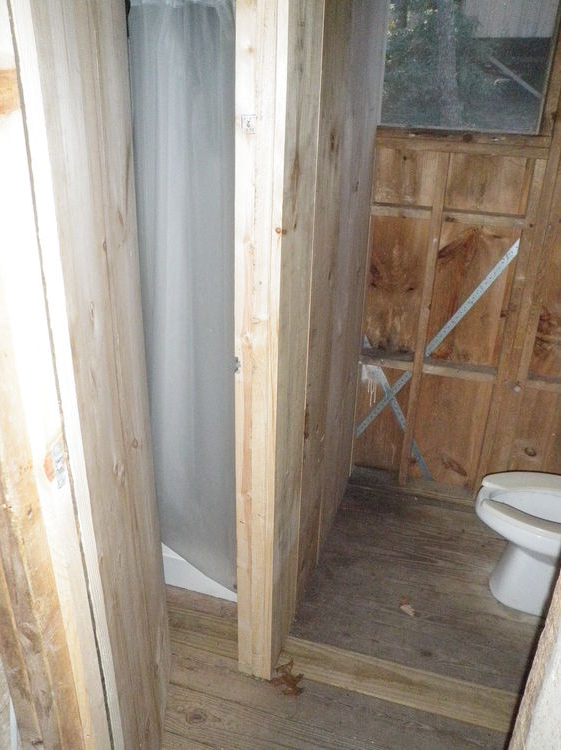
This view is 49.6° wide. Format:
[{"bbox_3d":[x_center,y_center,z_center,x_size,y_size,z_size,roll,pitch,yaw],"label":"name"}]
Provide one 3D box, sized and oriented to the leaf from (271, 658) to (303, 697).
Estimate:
[{"bbox_3d":[0.029,0.891,1.789,0.100,0.027,0.110,7,24,13],"label":"leaf"}]

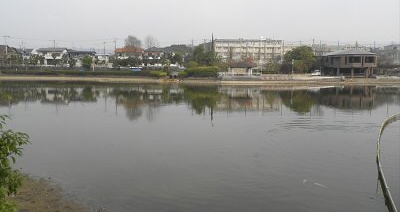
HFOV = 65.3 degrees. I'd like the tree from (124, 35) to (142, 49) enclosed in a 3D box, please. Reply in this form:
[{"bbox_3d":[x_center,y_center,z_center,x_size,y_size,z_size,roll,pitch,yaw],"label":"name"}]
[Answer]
[{"bbox_3d":[-24.592,-20.997,115.381,6.300,10.470,6.200,0,6,0],"label":"tree"}]

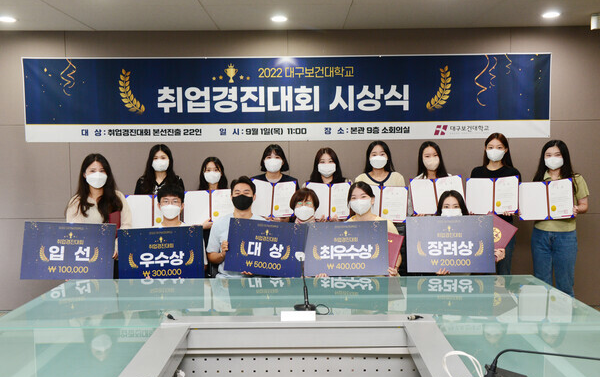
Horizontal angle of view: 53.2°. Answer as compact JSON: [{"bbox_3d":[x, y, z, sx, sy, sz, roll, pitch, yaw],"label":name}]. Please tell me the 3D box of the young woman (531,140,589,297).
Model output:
[{"bbox_3d":[2.171,0.413,5.019,0.480,1.626,0.340,0,4,16],"label":"young woman"}]

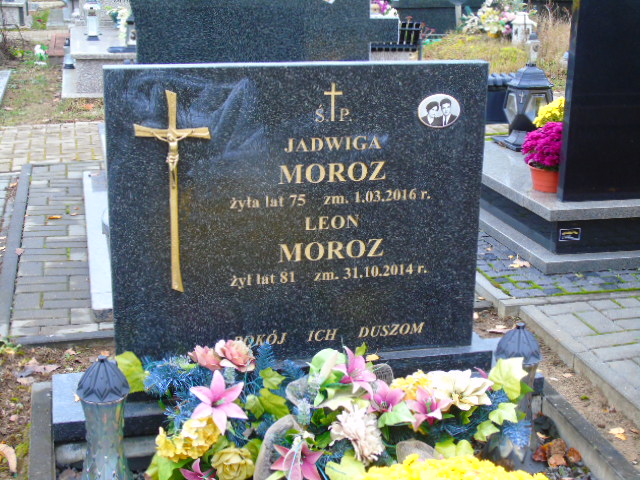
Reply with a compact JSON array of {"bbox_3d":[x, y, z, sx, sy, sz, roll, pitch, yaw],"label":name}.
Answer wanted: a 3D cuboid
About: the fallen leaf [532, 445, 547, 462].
[{"bbox_3d":[0.604,0.589,2.746,0.040,0.035,0.040,-3,17,-13],"label":"fallen leaf"}]

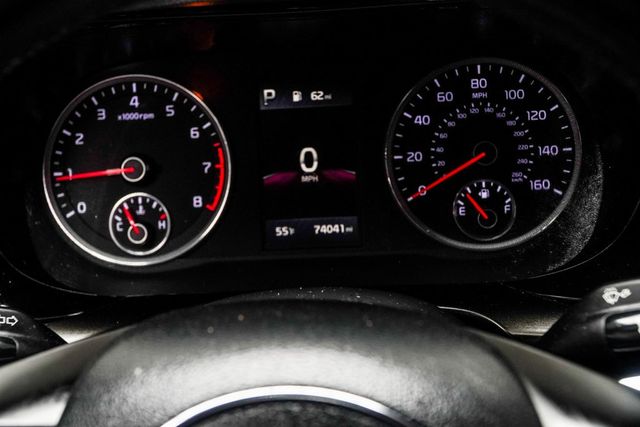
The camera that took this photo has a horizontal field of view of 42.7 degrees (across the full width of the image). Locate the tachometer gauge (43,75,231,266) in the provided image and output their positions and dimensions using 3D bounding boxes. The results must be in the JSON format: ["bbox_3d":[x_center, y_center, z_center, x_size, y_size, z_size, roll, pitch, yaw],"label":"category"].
[{"bbox_3d":[-0.104,-0.024,0.466,0.108,0.108,0.020,-3,0,3],"label":"tachometer gauge"}]

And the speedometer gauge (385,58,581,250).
[{"bbox_3d":[0.090,-0.033,0.457,0.108,0.108,0.020,-3,0,3],"label":"speedometer gauge"}]

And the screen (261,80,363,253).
[{"bbox_3d":[-0.005,-0.026,0.462,0.052,0.092,0.010,-3,0,3],"label":"screen"}]

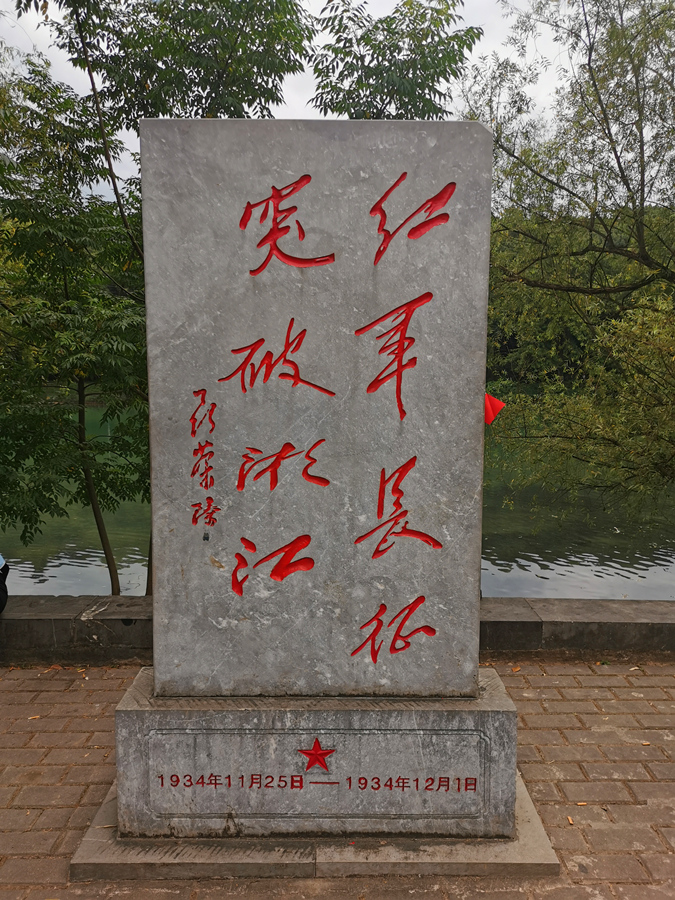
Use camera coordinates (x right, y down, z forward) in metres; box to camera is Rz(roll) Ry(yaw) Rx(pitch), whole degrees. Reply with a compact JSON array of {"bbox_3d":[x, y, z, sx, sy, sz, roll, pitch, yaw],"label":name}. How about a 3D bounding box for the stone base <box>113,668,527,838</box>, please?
[{"bbox_3d":[-0.064,0.972,2.283,1.210,0.411,0.309,0,6,0],"label":"stone base"}]

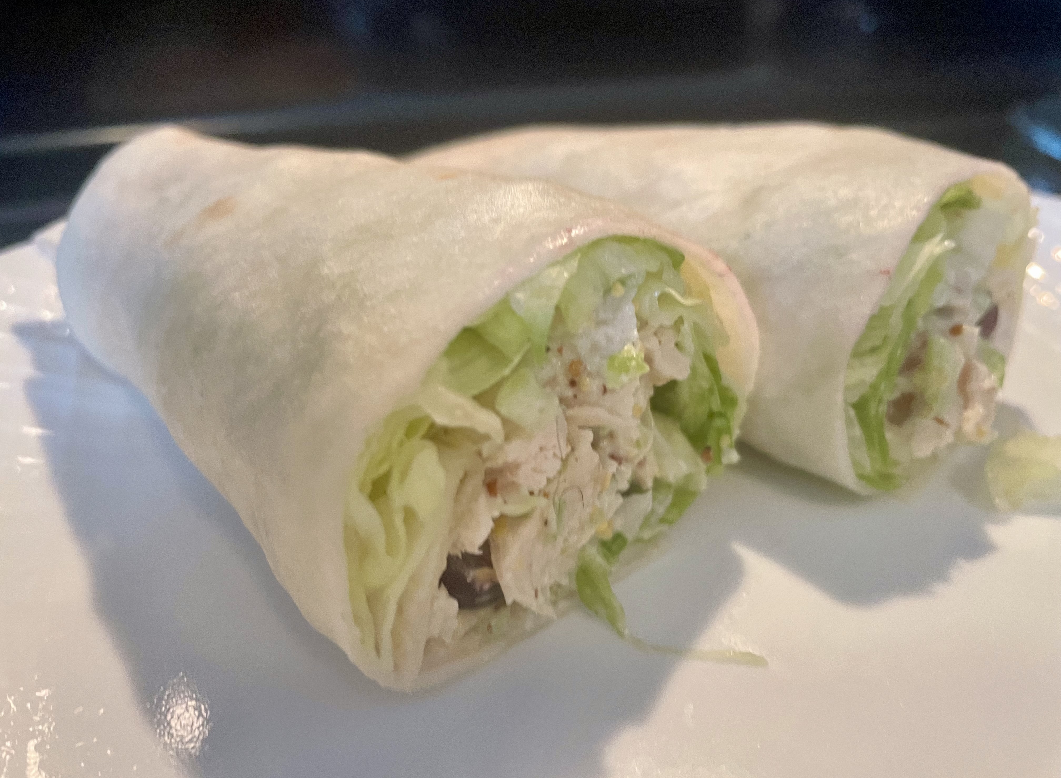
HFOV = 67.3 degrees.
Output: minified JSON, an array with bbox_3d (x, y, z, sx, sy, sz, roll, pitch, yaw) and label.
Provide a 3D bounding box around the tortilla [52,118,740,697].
[{"bbox_3d":[-0.040,-0.018,0.145,0.073,0.050,0.142,-25,37,-36],"label":"tortilla"}]

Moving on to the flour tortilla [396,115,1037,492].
[{"bbox_3d":[0.025,-0.025,0.150,0.067,0.050,0.114,-25,36,-35],"label":"flour tortilla"}]

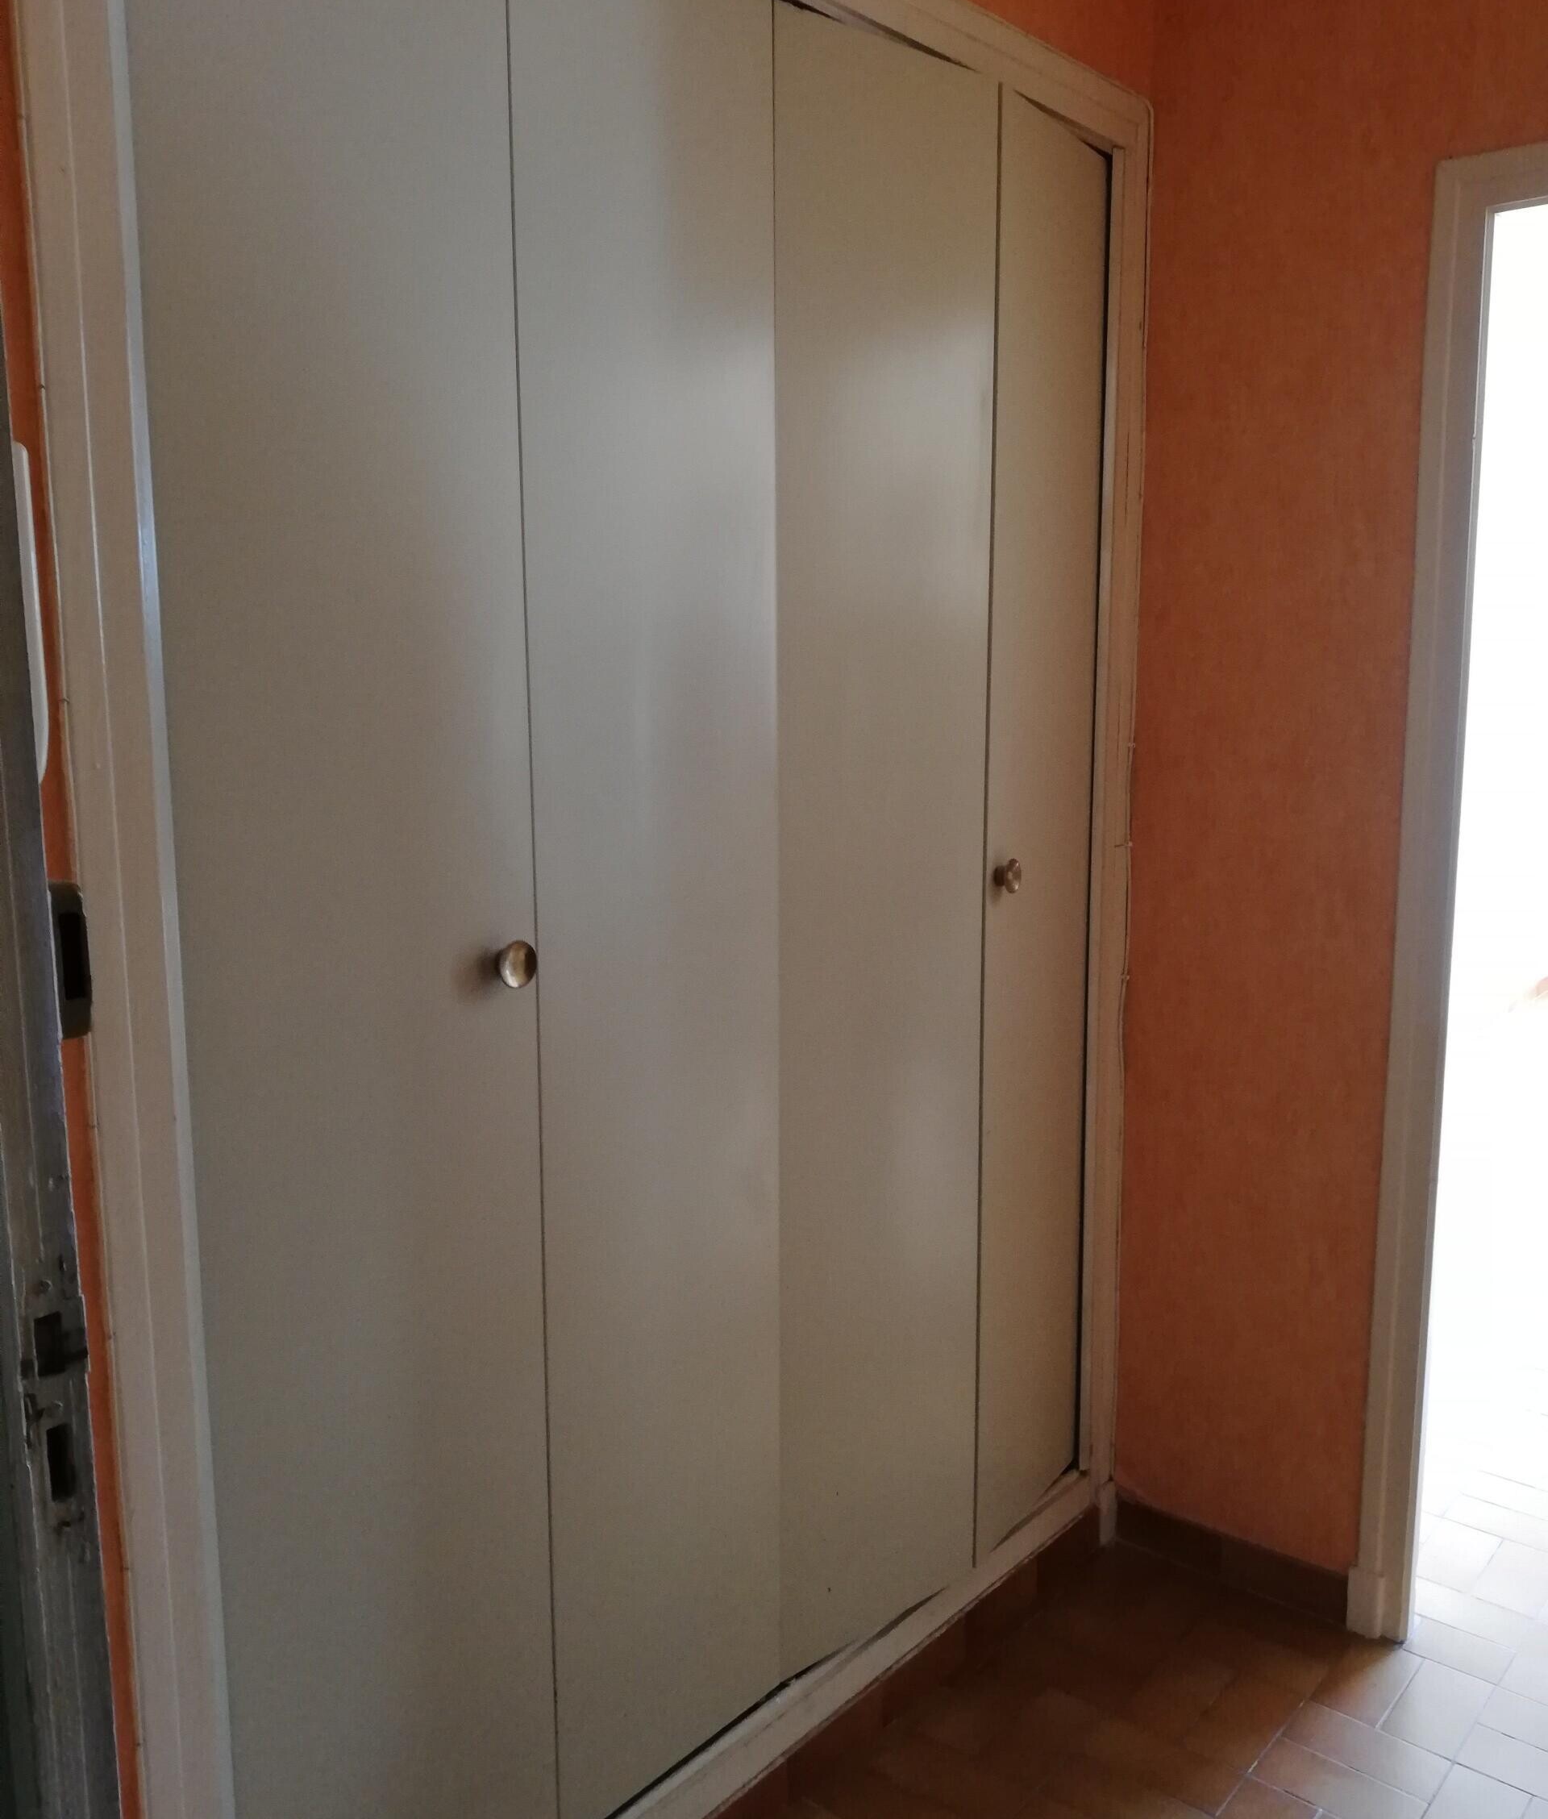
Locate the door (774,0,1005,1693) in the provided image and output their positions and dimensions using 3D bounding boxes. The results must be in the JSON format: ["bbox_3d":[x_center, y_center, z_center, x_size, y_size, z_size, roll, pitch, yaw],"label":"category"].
[{"bbox_3d":[0.138,-0.024,1.944,0.371,1.983,0.030,-8,11,-41],"label":"door"}]

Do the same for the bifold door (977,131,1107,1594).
[{"bbox_3d":[0.374,-0.065,2.214,0.032,1.983,0.366,5,10,32],"label":"bifold door"}]

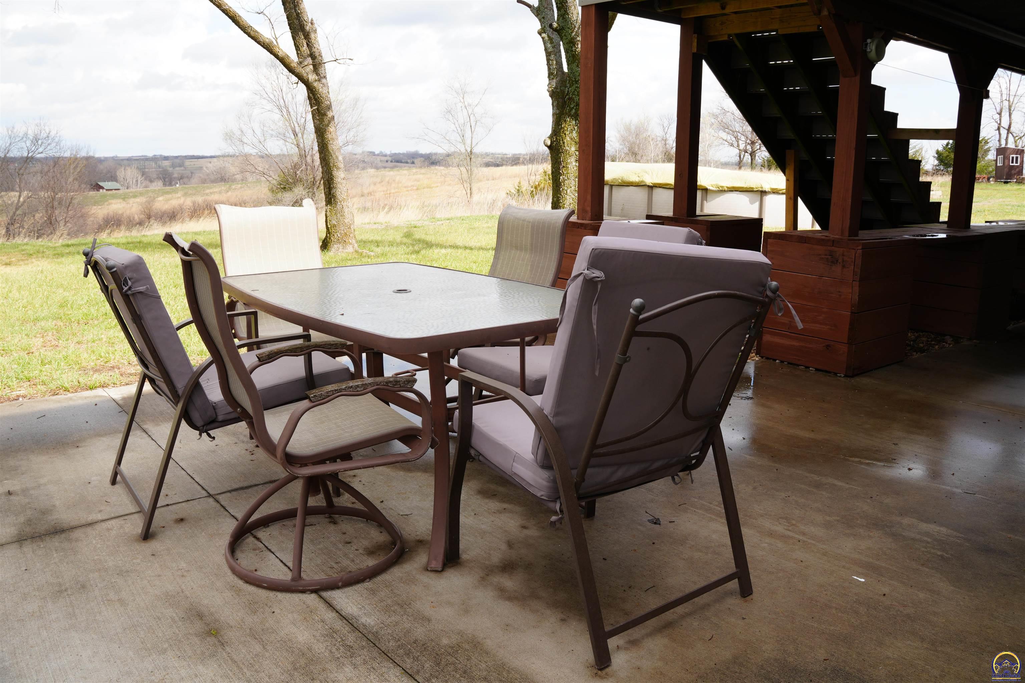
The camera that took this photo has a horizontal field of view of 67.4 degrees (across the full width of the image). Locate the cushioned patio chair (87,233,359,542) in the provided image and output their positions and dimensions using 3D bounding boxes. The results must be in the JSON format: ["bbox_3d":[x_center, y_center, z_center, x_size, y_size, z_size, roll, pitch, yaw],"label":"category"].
[{"bbox_3d":[-1.103,0.096,2.852,0.760,0.970,0.610,-9,16,-35],"label":"cushioned patio chair"}]

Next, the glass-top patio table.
[{"bbox_3d":[-0.450,0.140,3.216,1.070,0.725,1.700,-10,16,-37],"label":"glass-top patio table"}]

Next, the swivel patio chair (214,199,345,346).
[{"bbox_3d":[-1.118,-0.157,3.833,0.620,1.030,0.660,-8,15,-32],"label":"swivel patio chair"}]

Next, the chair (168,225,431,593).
[{"bbox_3d":[-0.650,0.173,2.379,0.660,1.030,0.620,-8,15,-31],"label":"chair"}]

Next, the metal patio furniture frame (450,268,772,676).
[{"bbox_3d":[0.250,0.217,2.215,0.610,1.020,0.760,-9,16,-36],"label":"metal patio furniture frame"}]

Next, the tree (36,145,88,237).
[{"bbox_3d":[-15.209,-5.094,26.000,1.840,3.250,1.840,0,13,0],"label":"tree"}]

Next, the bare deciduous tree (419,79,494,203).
[{"bbox_3d":[-1.969,-7.063,27.000,2.670,4.580,2.670,0,13,0],"label":"bare deciduous tree"}]

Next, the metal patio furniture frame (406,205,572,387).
[{"bbox_3d":[-0.127,-0.075,3.478,0.660,1.030,0.620,-8,15,-33],"label":"metal patio furniture frame"}]

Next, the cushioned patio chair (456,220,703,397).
[{"bbox_3d":[0.288,0.016,3.167,0.780,0.990,0.610,-8,15,-31],"label":"cushioned patio chair"}]

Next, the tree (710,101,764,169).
[{"bbox_3d":[19.333,-17.478,65.000,5.420,6.090,5.420,0,13,0],"label":"tree"}]

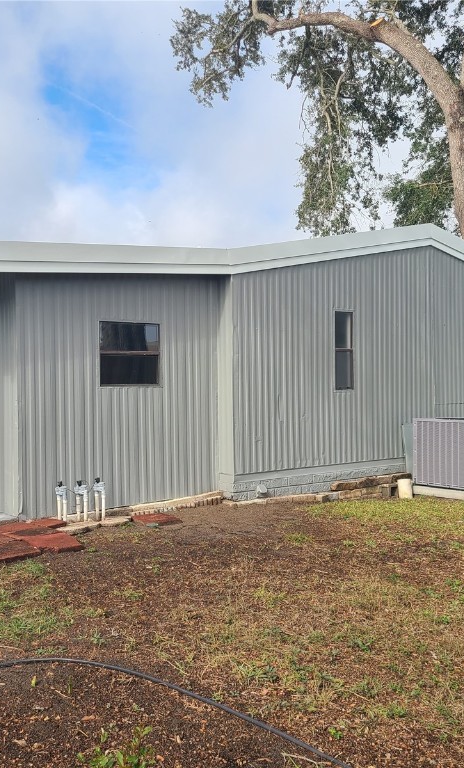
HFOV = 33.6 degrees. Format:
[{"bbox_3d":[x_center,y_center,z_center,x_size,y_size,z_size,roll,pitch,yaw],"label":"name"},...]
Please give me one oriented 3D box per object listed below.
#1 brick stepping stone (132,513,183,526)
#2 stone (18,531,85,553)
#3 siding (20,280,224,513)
[{"bbox_3d":[-0.703,1.299,7.259,0.390,0.050,0.380,0,0,-39],"label":"brick stepping stone"},{"bbox_3d":[-1.451,1.295,6.220,0.400,0.050,0.400,-1,0,-31],"label":"stone"},{"bbox_3d":[-1.086,0.042,7.973,2.397,2.406,0.140,0,0,-39],"label":"siding"}]

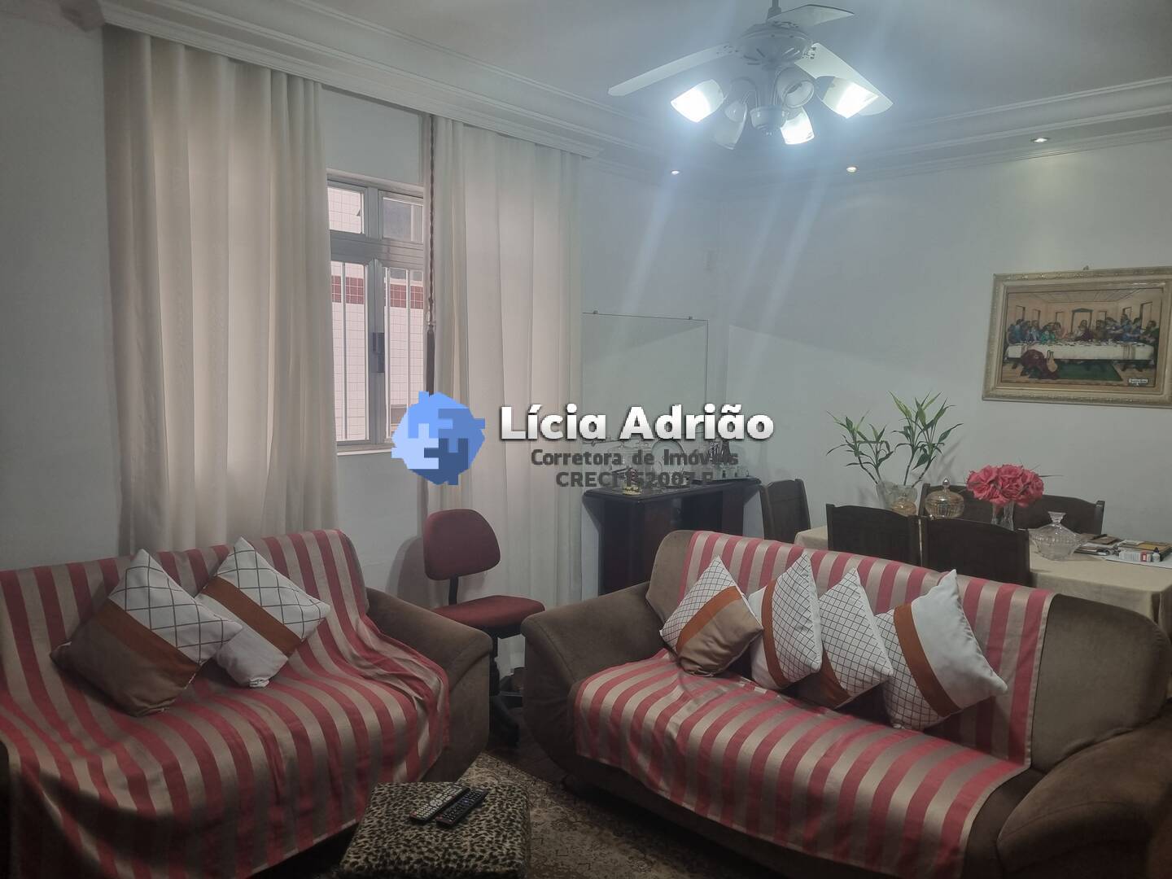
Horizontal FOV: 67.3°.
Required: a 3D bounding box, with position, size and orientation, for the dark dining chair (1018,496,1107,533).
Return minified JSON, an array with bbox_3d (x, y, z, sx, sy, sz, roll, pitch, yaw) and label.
[{"bbox_3d":[2.012,0.737,3.901,0.390,0.940,0.450,5,6,40],"label":"dark dining chair"}]

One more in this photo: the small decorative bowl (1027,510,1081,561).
[{"bbox_3d":[1.873,0.382,3.512,0.210,0.190,0.210,3,6,28],"label":"small decorative bowl"}]

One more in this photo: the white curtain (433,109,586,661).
[{"bbox_3d":[-0.343,-0.090,3.972,0.120,2.487,0.892,6,7,43],"label":"white curtain"}]

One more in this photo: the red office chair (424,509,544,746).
[{"bbox_3d":[-0.394,0.765,3.744,0.580,0.870,0.540,5,6,40],"label":"red office chair"}]

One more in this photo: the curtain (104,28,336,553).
[{"bbox_3d":[-1.257,-0.067,3.168,0.140,2.550,0.819,5,6,40],"label":"curtain"}]

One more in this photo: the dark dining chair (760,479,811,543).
[{"bbox_3d":[1.122,0.693,4.324,0.450,0.940,0.390,5,6,40],"label":"dark dining chair"}]

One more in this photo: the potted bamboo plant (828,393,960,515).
[{"bbox_3d":[1.473,0.106,4.118,0.620,0.630,0.450,2,5,20],"label":"potted bamboo plant"}]

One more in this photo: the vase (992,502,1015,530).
[{"bbox_3d":[1.790,0.350,3.763,0.110,0.210,0.110,3,5,26],"label":"vase"}]

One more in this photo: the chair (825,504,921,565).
[{"bbox_3d":[1.304,0.739,3.799,0.390,0.940,0.450,5,6,40],"label":"chair"}]

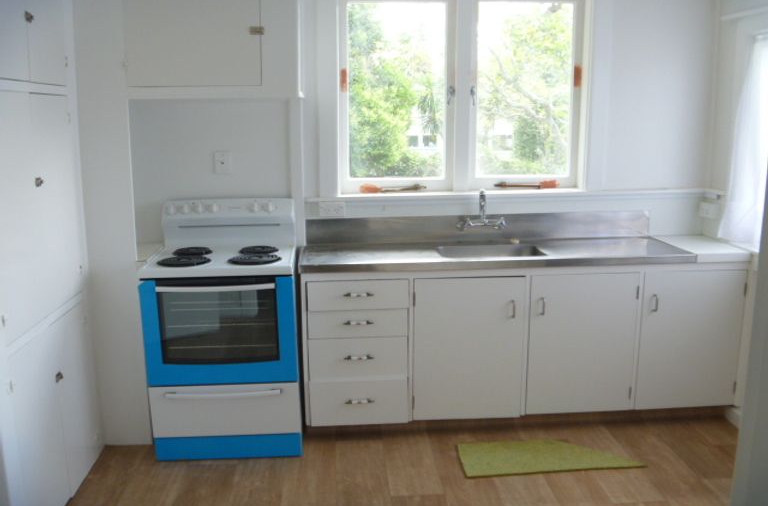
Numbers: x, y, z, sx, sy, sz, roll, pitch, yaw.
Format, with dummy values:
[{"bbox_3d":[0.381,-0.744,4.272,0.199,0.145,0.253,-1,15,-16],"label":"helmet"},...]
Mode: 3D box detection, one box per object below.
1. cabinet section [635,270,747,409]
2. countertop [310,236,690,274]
[{"bbox_3d":[1.363,0.347,3.582,0.465,0.644,0.470,-1,11,-4],"label":"cabinet section"},{"bbox_3d":[0.517,0.003,3.637,1.824,0.040,0.508,-2,12,-4],"label":"countertop"}]

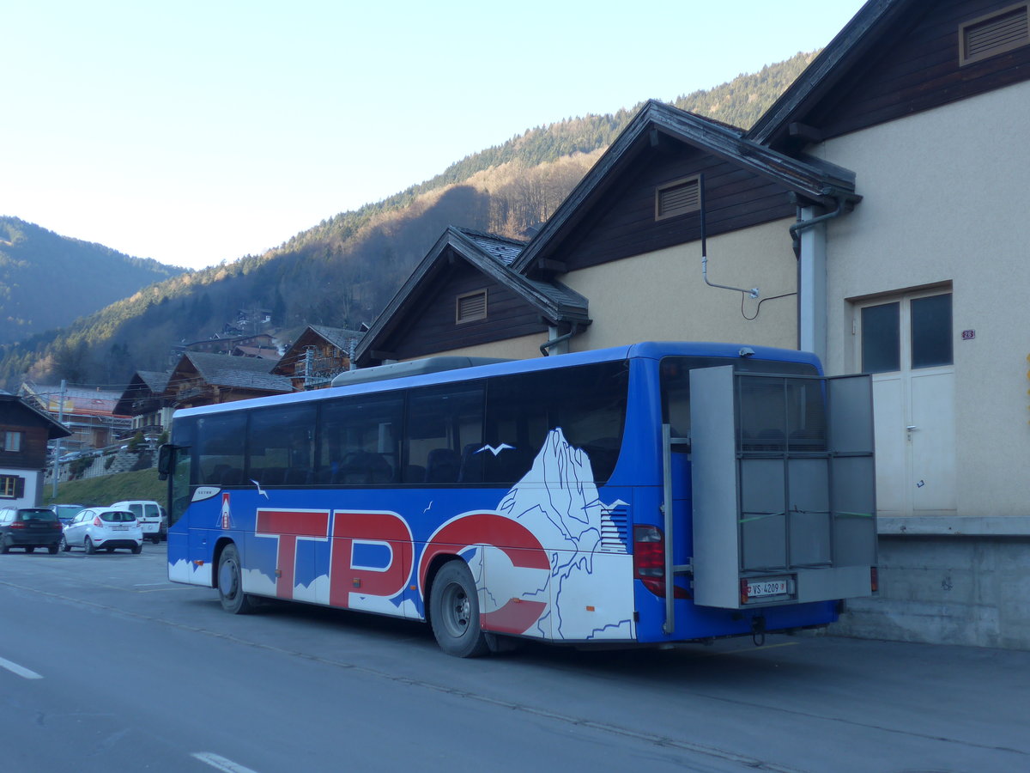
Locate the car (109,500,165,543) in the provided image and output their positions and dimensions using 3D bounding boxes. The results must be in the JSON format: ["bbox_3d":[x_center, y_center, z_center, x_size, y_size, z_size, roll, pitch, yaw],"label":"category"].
[{"bbox_3d":[-16.400,5.770,55.700,1.720,1.800,4.150,4,-6,-32],"label":"car"}]

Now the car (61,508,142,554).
[{"bbox_3d":[-13.740,4.770,43.500,1.730,1.480,3.950,4,-7,-35],"label":"car"}]

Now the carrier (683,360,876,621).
[{"bbox_3d":[2.475,0.905,11.950,1.850,2.070,0.540,2,-5,-36],"label":"carrier"}]

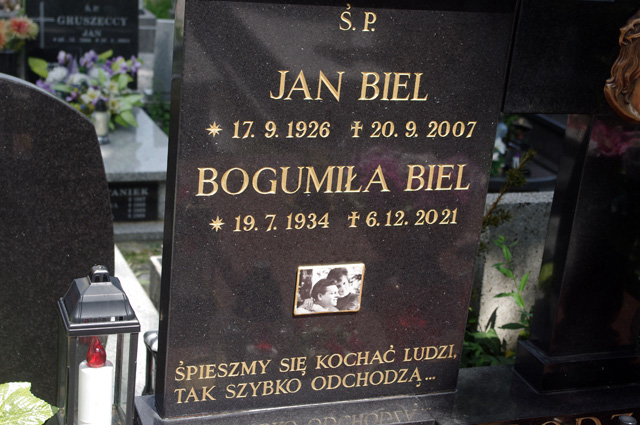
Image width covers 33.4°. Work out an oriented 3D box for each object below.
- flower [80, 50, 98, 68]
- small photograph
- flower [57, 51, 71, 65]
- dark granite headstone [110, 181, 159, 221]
[{"bbox_3d":[-1.217,-0.804,5.600,0.095,0.080,0.080,1,20,-12],"label":"flower"},{"bbox_3d":[0.018,0.130,1.786,0.118,0.088,0.008,-2,21,-20],"label":"small photograph"},{"bbox_3d":[-1.348,-0.815,5.600,0.066,0.066,0.063,1,20,-14],"label":"flower"},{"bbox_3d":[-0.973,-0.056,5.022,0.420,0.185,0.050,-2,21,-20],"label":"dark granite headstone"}]

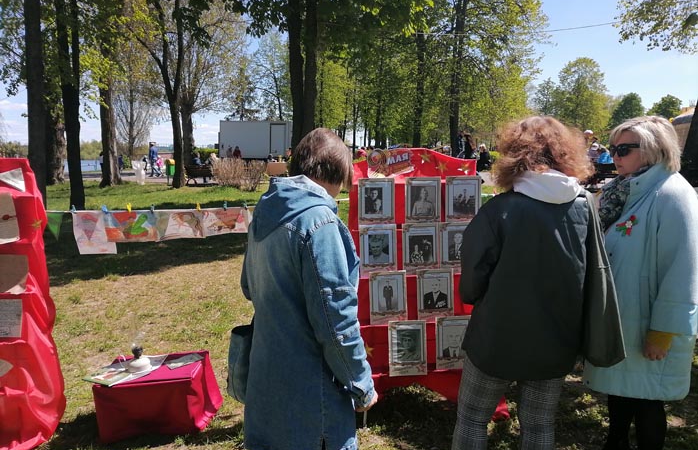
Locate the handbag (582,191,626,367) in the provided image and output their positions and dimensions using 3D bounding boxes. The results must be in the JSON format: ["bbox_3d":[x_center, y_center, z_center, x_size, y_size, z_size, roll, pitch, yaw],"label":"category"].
[{"bbox_3d":[0.847,0.180,1.760,0.140,0.560,0.280,2,8,15],"label":"handbag"}]

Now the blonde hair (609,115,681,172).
[{"bbox_3d":[1.197,-0.325,2.120,0.265,0.230,0.225,0,8,2],"label":"blonde hair"}]

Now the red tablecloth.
[{"bbox_3d":[-1.053,0.947,2.930,0.570,0.330,0.430,-1,8,-7],"label":"red tablecloth"}]

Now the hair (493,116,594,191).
[{"bbox_3d":[0.627,-0.230,1.690,0.310,0.240,0.275,-2,8,-14],"label":"hair"}]

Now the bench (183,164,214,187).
[{"bbox_3d":[-5.938,-2.069,21.700,1.700,0.820,0.650,2,8,15],"label":"bench"}]

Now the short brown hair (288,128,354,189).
[{"bbox_3d":[-0.089,-0.216,1.700,0.215,0.205,0.190,-7,11,-41],"label":"short brown hair"}]

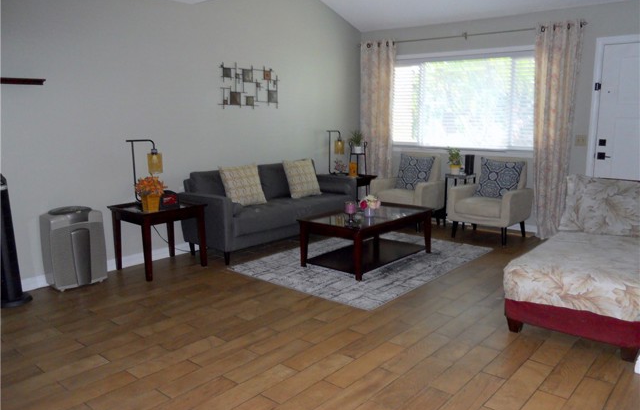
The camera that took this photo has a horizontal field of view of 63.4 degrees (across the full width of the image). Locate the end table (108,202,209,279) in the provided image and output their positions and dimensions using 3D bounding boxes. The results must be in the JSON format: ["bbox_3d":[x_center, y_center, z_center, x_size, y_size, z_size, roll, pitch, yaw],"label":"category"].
[{"bbox_3d":[-1.452,0.296,4.705,0.600,0.570,0.600,8,13,40],"label":"end table"}]

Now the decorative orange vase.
[{"bbox_3d":[-1.458,-0.017,4.457,0.120,0.150,0.120,8,13,40],"label":"decorative orange vase"}]

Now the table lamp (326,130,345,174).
[{"bbox_3d":[0.217,-0.684,6.777,0.290,0.580,0.140,-8,12,-34],"label":"table lamp"}]

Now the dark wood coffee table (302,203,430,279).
[{"bbox_3d":[0.451,0.307,4.919,0.710,0.453,1.220,8,13,40],"label":"dark wood coffee table"}]

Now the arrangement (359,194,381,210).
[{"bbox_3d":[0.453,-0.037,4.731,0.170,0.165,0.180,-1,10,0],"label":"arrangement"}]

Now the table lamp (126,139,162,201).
[{"bbox_3d":[-1.566,-0.292,4.678,0.300,0.580,0.140,-4,11,-19],"label":"table lamp"}]

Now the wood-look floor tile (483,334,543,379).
[{"bbox_3d":[1.130,0.881,3.004,0.147,0.010,0.604,8,13,40],"label":"wood-look floor tile"}]

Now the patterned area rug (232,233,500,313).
[{"bbox_3d":[0.469,0.516,5.012,1.578,0.010,2.184,8,13,40],"label":"patterned area rug"}]

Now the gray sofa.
[{"bbox_3d":[-0.468,-0.015,5.693,0.740,0.840,2.020,8,13,40],"label":"gray sofa"}]

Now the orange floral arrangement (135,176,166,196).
[{"bbox_3d":[-1.459,-0.160,4.431,0.220,0.180,0.220,8,13,40],"label":"orange floral arrangement"}]

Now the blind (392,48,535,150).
[{"bbox_3d":[1.718,-1.260,6.386,2.050,1.200,0.100,8,13,40],"label":"blind"}]

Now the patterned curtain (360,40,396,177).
[{"bbox_3d":[0.778,-1.016,6.990,0.530,2.283,0.120,8,13,40],"label":"patterned curtain"}]

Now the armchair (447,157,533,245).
[{"bbox_3d":[1.920,-0.064,5.778,0.690,0.860,0.720,9,14,42],"label":"armchair"}]

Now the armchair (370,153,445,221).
[{"bbox_3d":[1.114,-0.173,6.423,0.700,0.860,0.720,8,13,38],"label":"armchair"}]

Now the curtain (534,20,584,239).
[{"bbox_3d":[2.537,-0.776,5.603,0.480,2.290,0.140,8,13,40],"label":"curtain"}]

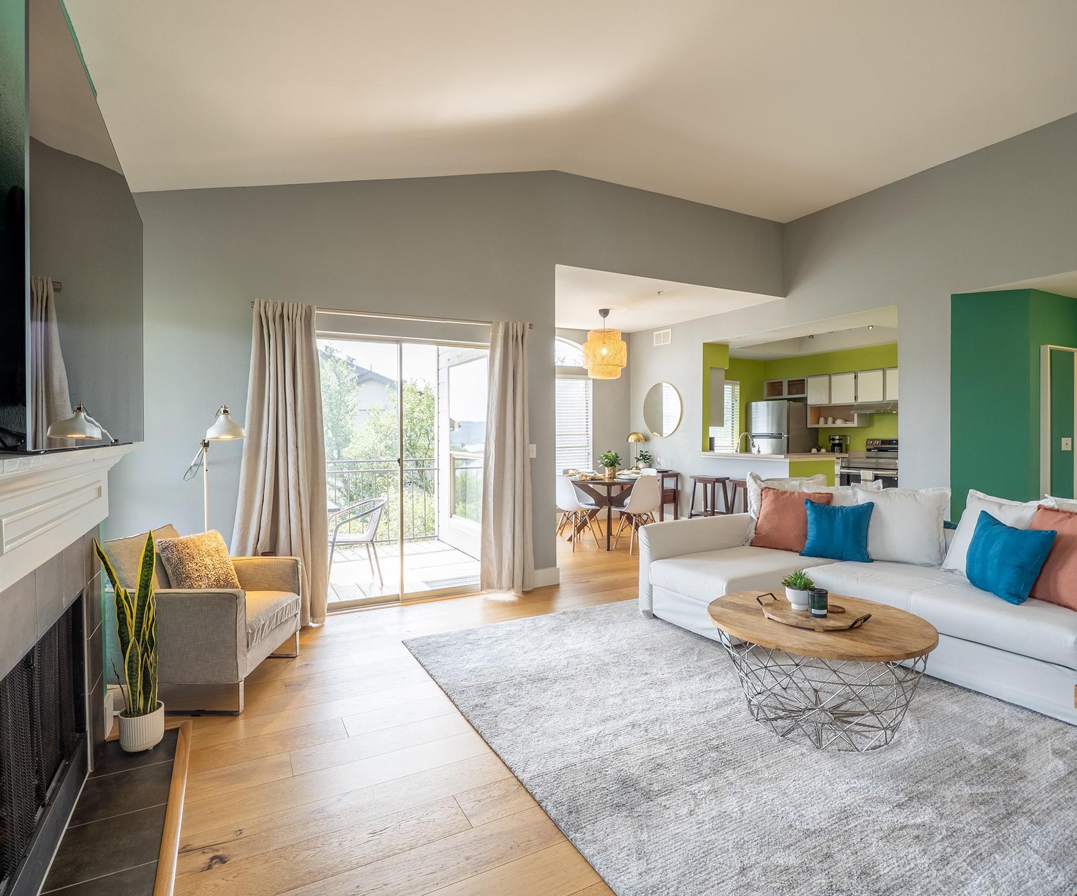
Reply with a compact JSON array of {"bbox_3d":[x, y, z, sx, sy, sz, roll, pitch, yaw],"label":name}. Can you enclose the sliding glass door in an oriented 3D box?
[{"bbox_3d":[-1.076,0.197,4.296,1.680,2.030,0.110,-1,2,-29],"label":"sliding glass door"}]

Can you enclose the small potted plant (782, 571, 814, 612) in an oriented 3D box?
[{"bbox_3d":[1.228,0.665,2.600,0.150,0.175,0.150,1,2,25],"label":"small potted plant"}]

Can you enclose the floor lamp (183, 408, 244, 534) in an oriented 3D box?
[{"bbox_3d":[-2.020,0.481,3.416,0.400,1.500,0.270,0,2,22],"label":"floor lamp"}]

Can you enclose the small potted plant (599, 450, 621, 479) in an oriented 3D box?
[{"bbox_3d":[0.850,0.202,6.545,0.280,0.335,0.280,0,2,7],"label":"small potted plant"}]

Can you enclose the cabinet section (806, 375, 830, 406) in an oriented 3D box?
[{"bbox_3d":[4.307,-0.872,8.323,0.320,0.441,0.367,-1,2,-29],"label":"cabinet section"}]

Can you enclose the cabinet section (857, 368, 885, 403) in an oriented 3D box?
[{"bbox_3d":[4.686,-0.852,7.646,0.320,0.447,0.385,-1,2,-29],"label":"cabinet section"}]

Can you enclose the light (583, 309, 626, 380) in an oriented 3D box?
[{"bbox_3d":[0.761,-1.199,6.360,0.500,0.815,0.500,0,2,0],"label":"light"}]

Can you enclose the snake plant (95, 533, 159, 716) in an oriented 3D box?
[{"bbox_3d":[-1.704,0.740,2.259,0.205,0.781,0.170,-2,2,-36],"label":"snake plant"}]

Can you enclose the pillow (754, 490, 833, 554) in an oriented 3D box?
[{"bbox_3d":[1.882,0.542,4.132,0.500,0.480,0.160,1,-26,40],"label":"pillow"}]

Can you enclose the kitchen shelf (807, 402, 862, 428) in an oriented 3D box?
[{"bbox_3d":[4.340,-0.472,7.989,0.320,0.341,0.749,-1,2,-29],"label":"kitchen shelf"}]

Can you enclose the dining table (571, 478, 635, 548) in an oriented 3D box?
[{"bbox_3d":[0.860,0.744,6.580,1.100,0.757,1.100,0,2,7],"label":"dining table"}]

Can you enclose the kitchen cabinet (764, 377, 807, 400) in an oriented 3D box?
[{"bbox_3d":[3.965,-0.930,8.635,0.320,0.322,0.748,-1,2,-29],"label":"kitchen cabinet"}]

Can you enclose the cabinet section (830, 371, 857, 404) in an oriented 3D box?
[{"bbox_3d":[4.494,-0.862,7.989,0.320,0.444,0.400,-1,2,-29],"label":"cabinet section"}]

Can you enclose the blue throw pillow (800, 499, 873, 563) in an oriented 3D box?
[{"bbox_3d":[2.083,0.564,3.861,0.450,0.430,0.150,1,-18,32],"label":"blue throw pillow"}]

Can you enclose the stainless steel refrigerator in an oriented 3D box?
[{"bbox_3d":[3.803,0.169,8.643,0.730,1.746,0.740,-1,2,-29],"label":"stainless steel refrigerator"}]

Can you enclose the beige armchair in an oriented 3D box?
[{"bbox_3d":[-1.777,0.844,2.895,0.780,0.800,0.700,0,2,-1],"label":"beige armchair"}]

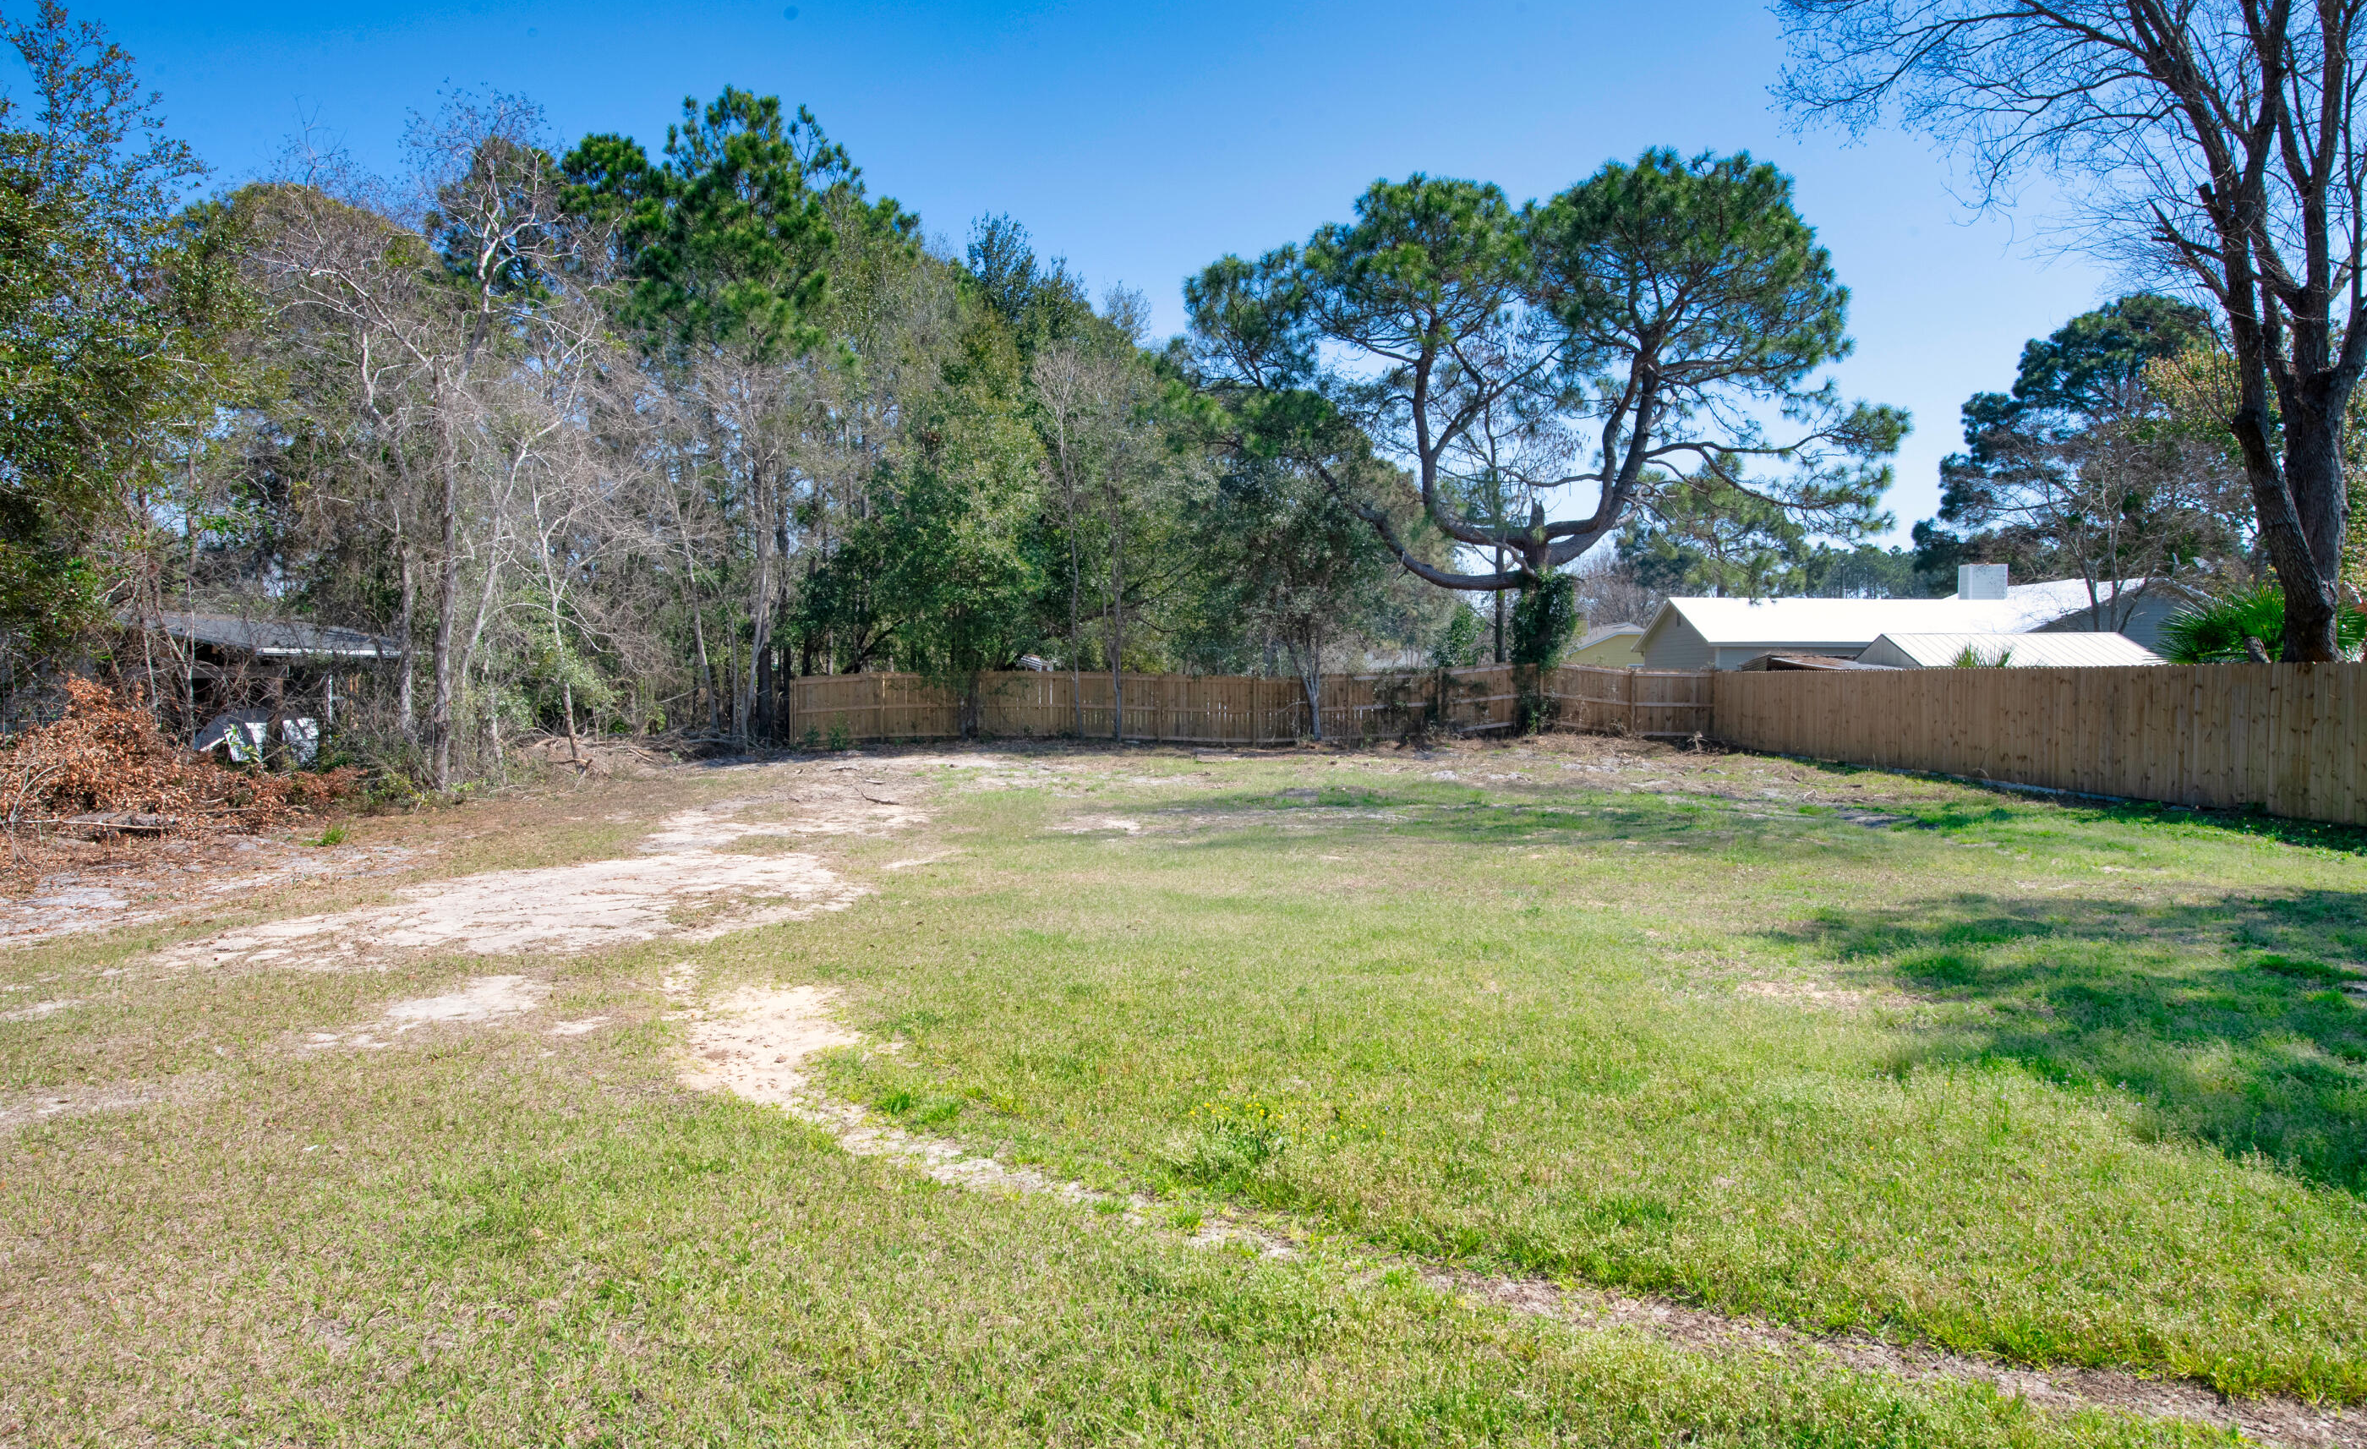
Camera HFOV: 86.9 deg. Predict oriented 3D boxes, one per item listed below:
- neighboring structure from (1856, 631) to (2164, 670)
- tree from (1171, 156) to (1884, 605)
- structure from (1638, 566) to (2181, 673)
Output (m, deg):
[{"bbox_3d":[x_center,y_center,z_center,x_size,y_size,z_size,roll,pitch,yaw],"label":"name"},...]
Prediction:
[{"bbox_3d":[16.500,-0.547,25.248,4.800,2.550,3.100,0,2,0],"label":"neighboring structure"},{"bbox_3d":[9.900,-7.748,34.227,19.200,15.950,15.000,0,2,0],"label":"tree"},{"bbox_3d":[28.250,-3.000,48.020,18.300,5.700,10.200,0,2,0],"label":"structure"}]

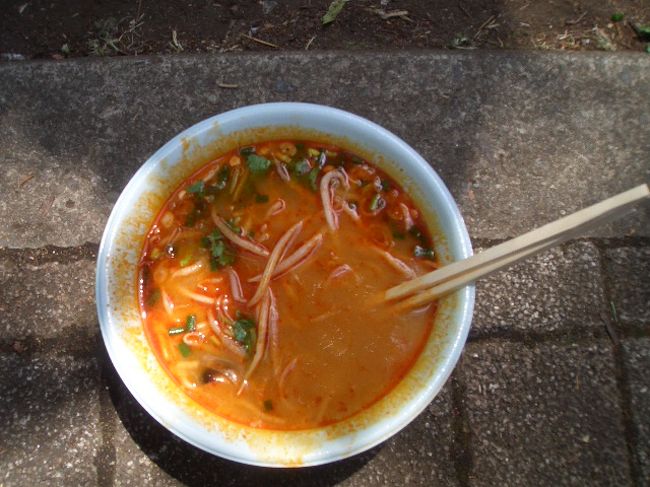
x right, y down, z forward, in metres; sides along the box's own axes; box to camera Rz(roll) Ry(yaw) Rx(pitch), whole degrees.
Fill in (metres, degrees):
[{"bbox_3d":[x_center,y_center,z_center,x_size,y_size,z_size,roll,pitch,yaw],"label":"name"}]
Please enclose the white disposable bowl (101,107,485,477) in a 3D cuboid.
[{"bbox_3d":[-0.019,0.023,0.356,0.177,0.075,0.177,0,76,-2],"label":"white disposable bowl"}]

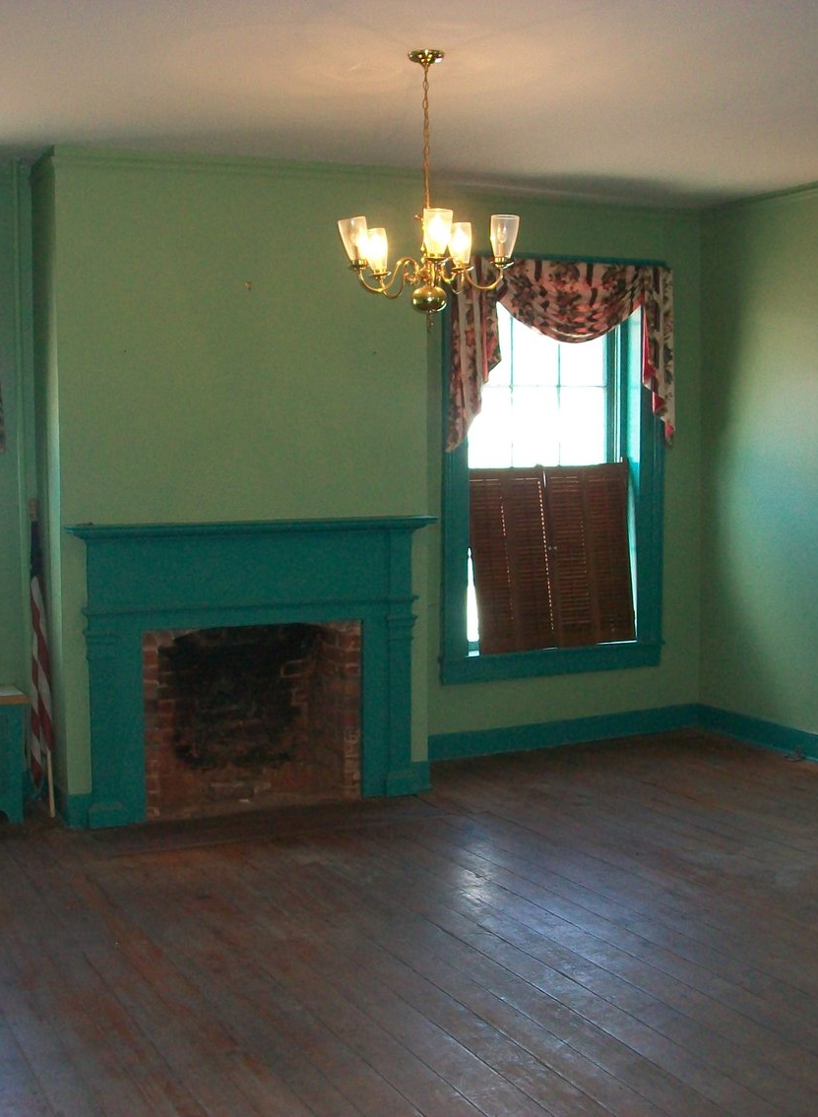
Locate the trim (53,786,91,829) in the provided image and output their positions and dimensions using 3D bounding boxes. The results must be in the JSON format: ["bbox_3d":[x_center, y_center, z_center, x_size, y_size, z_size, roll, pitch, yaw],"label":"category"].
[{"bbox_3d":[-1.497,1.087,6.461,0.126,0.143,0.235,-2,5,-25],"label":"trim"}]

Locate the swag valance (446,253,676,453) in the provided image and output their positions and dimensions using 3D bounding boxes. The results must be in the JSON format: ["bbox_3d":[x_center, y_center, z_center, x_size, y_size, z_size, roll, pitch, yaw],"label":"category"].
[{"bbox_3d":[0.834,-1.086,7.804,1.409,0.996,0.138,-2,5,-25],"label":"swag valance"}]

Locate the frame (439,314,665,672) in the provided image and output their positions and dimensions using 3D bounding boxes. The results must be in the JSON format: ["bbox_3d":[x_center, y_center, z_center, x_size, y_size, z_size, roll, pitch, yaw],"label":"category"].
[{"bbox_3d":[0.756,-0.479,7.963,1.369,2.228,0.186,-2,5,-25],"label":"frame"}]

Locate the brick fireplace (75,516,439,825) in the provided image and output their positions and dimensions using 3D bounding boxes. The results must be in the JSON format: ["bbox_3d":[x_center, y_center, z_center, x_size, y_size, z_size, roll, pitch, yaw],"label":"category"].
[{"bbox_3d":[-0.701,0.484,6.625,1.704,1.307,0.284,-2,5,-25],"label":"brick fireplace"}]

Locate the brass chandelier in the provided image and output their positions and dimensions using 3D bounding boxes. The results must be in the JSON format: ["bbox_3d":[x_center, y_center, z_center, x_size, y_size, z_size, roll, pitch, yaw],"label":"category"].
[{"bbox_3d":[0.058,-1.291,5.023,0.616,0.891,0.616,0,4,0],"label":"brass chandelier"}]

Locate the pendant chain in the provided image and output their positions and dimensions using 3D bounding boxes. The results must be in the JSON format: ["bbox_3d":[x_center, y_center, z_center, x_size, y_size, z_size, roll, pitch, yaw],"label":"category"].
[{"bbox_3d":[0.057,-1.444,5.011,0.032,0.502,0.032,-2,5,-25],"label":"pendant chain"}]

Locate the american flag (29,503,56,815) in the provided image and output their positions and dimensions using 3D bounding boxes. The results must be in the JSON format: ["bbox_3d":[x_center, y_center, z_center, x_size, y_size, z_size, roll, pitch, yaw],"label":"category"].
[{"bbox_3d":[-1.656,0.450,6.607,0.094,1.420,0.100,-3,-6,-25],"label":"american flag"}]

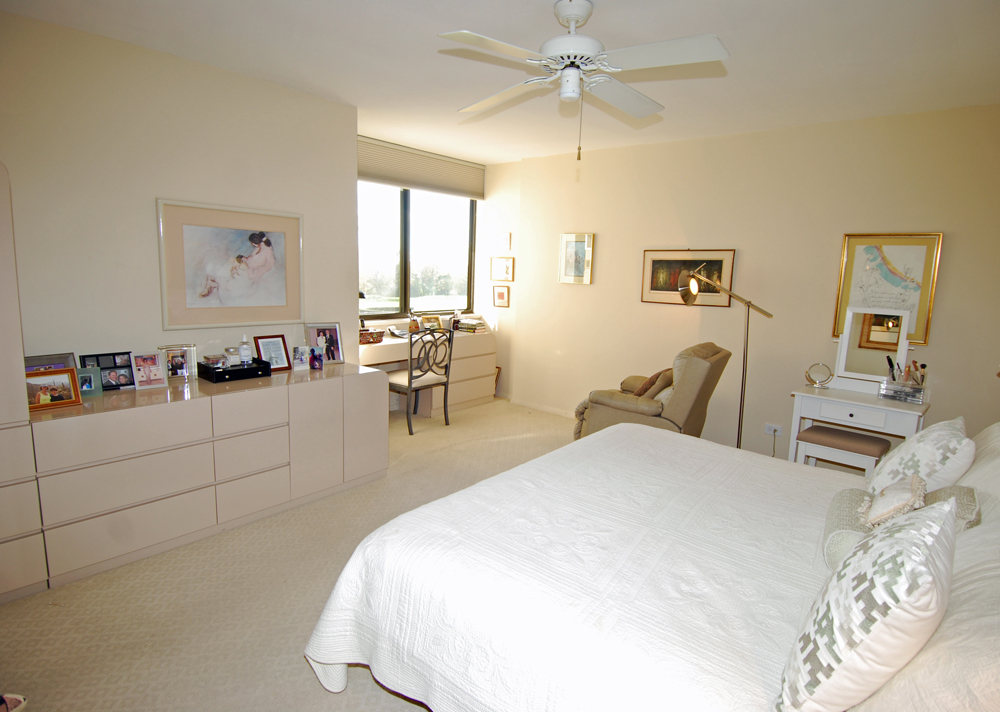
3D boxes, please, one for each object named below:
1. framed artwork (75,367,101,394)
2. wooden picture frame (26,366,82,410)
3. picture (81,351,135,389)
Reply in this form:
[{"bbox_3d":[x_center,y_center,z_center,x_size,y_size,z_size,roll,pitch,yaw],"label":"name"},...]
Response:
[{"bbox_3d":[-2.005,0.129,2.593,0.022,0.137,0.103,-3,3,45],"label":"framed artwork"},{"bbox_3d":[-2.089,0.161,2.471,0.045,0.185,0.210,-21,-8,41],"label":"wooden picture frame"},{"bbox_3d":[-2.010,0.082,2.729,0.028,0.187,0.222,-2,5,38],"label":"picture"}]

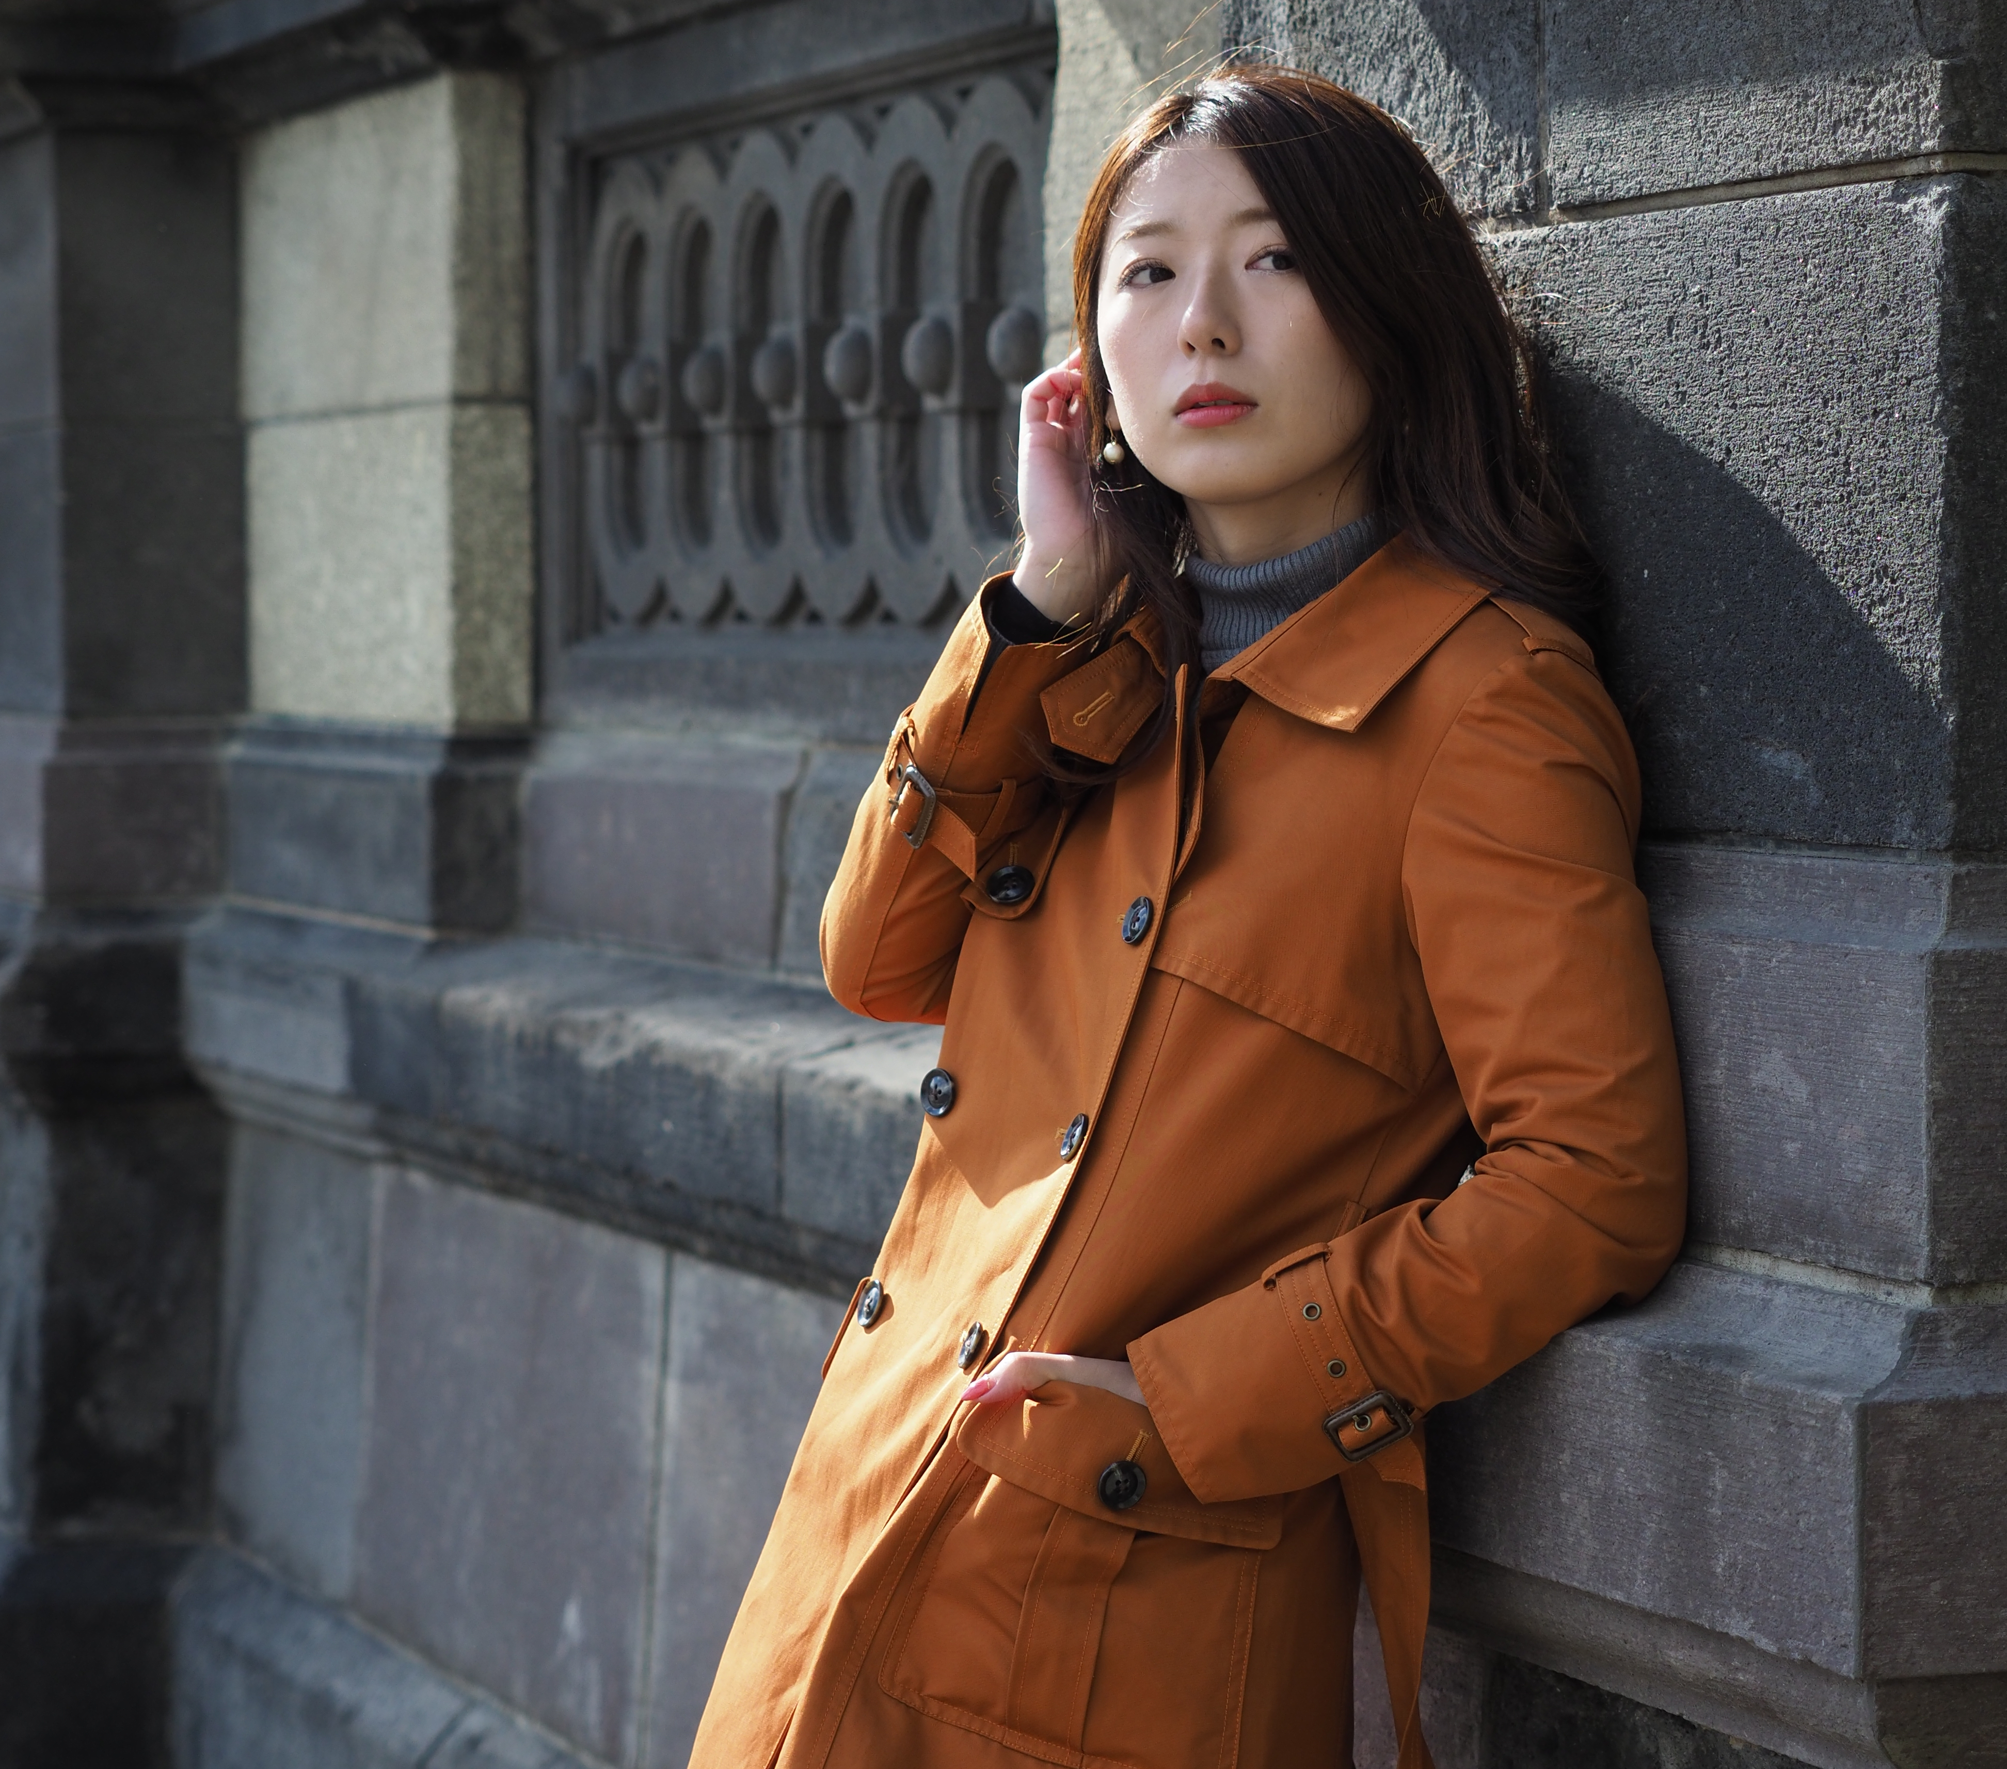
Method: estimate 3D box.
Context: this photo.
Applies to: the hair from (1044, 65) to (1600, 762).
[{"bbox_3d":[0.162,-0.228,3.100,0.250,0.360,0.270,-1,-4,25],"label":"hair"}]

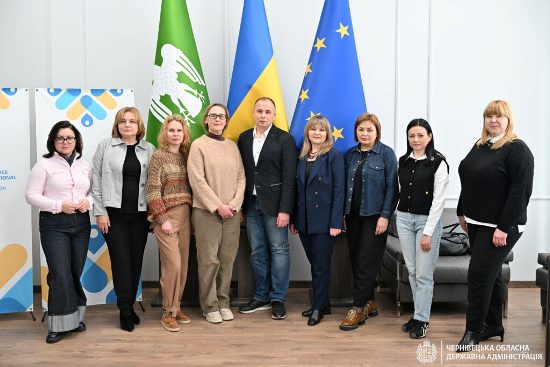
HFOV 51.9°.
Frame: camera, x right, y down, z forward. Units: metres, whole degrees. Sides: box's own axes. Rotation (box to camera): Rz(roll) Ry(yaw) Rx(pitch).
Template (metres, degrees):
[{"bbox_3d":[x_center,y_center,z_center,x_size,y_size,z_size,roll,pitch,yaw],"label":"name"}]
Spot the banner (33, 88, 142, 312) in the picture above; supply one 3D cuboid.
[{"bbox_3d":[-1.531,0.133,4.679,0.800,1.795,0.060,-1,4,-17],"label":"banner"}]

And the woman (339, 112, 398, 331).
[{"bbox_3d":[0.754,0.285,4.465,0.440,1.666,0.360,2,4,28],"label":"woman"}]

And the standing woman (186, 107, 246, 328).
[{"bbox_3d":[-0.480,0.237,4.554,0.440,1.751,0.310,-1,4,-12],"label":"standing woman"}]

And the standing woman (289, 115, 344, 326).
[{"bbox_3d":[0.338,0.286,4.543,0.450,1.655,0.310,1,4,20],"label":"standing woman"}]

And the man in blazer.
[{"bbox_3d":[-0.066,0.200,4.675,0.500,1.810,0.330,1,4,18],"label":"man in blazer"}]

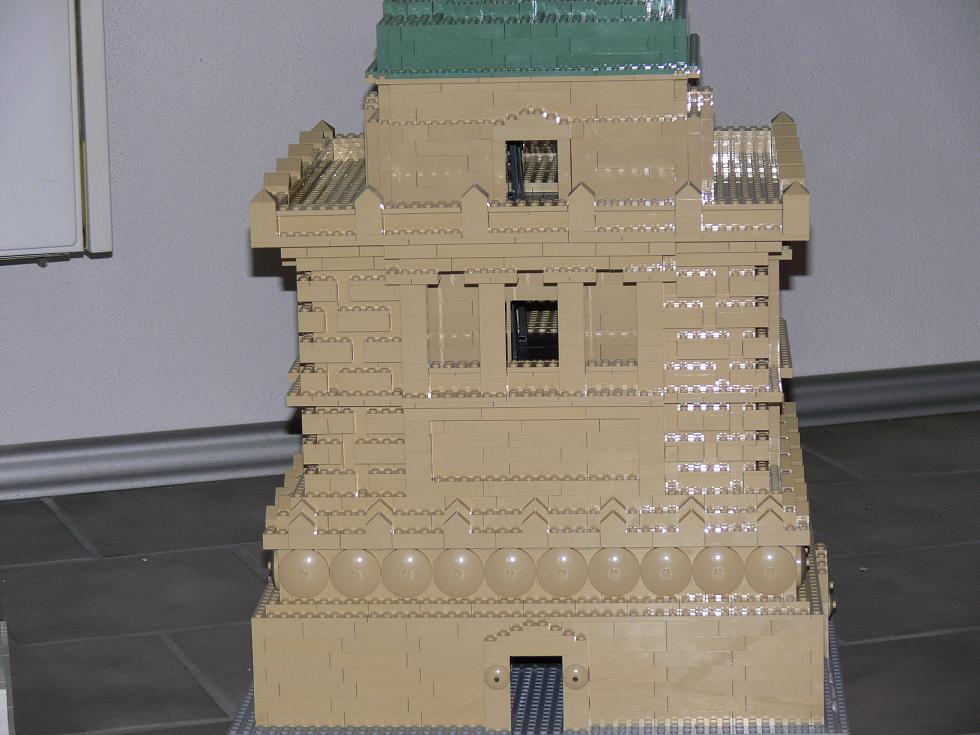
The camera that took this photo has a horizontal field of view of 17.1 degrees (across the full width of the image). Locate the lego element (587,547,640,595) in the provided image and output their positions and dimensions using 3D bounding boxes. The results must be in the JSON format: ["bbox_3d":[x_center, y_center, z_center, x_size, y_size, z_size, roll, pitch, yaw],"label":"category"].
[{"bbox_3d":[0.076,0.127,2.003,0.032,0.032,0.009,-1,12,4],"label":"lego element"}]

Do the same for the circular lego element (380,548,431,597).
[{"bbox_3d":[-0.051,0.128,2.011,0.032,0.032,0.009,-1,12,4],"label":"circular lego element"}]

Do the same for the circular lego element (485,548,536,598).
[{"bbox_3d":[0.013,0.127,2.008,0.032,0.032,0.008,-1,12,4],"label":"circular lego element"}]

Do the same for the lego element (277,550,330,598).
[{"bbox_3d":[-0.115,0.129,2.015,0.032,0.032,0.009,-1,12,4],"label":"lego element"}]

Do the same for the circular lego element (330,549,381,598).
[{"bbox_3d":[-0.083,0.128,2.014,0.032,0.032,0.008,-1,12,4],"label":"circular lego element"}]

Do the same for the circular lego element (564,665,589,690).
[{"bbox_3d":[0.052,0.191,1.995,0.016,0.016,0.005,-1,12,4],"label":"circular lego element"}]

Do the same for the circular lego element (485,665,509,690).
[{"bbox_3d":[0.005,0.191,1.999,0.016,0.016,0.005,-1,12,4],"label":"circular lego element"}]

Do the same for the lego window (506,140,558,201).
[{"bbox_3d":[0.027,-0.122,2.013,0.032,0.039,0.012,-1,12,4],"label":"lego window"}]

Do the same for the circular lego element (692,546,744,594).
[{"bbox_3d":[0.141,0.126,2.000,0.032,0.032,0.008,-1,12,4],"label":"circular lego element"}]

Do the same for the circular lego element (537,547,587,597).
[{"bbox_3d":[0.045,0.127,2.006,0.032,0.032,0.008,-1,12,4],"label":"circular lego element"}]

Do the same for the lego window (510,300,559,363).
[{"bbox_3d":[0.028,-0.022,2.011,0.031,0.039,0.010,-1,12,4],"label":"lego window"}]

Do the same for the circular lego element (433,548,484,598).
[{"bbox_3d":[-0.020,0.128,2.009,0.032,0.032,0.009,-1,12,4],"label":"circular lego element"}]

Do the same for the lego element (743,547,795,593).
[{"bbox_3d":[0.172,0.126,1.998,0.032,0.032,0.008,-1,12,4],"label":"lego element"}]

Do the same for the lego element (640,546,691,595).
[{"bbox_3d":[0.108,0.126,2.001,0.032,0.032,0.009,-1,12,4],"label":"lego element"}]

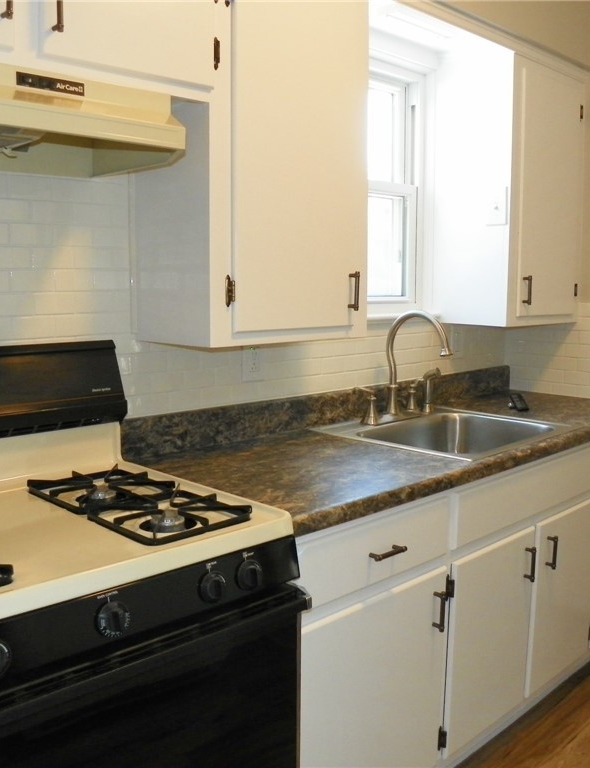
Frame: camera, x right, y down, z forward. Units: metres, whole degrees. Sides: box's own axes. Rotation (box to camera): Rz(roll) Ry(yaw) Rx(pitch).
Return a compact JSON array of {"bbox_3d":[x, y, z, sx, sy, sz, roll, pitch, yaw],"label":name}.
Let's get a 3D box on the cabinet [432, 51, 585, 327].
[{"bbox_3d":[0.805,-0.675,2.848,0.290,0.898,0.522,8,10,44],"label":"cabinet"}]

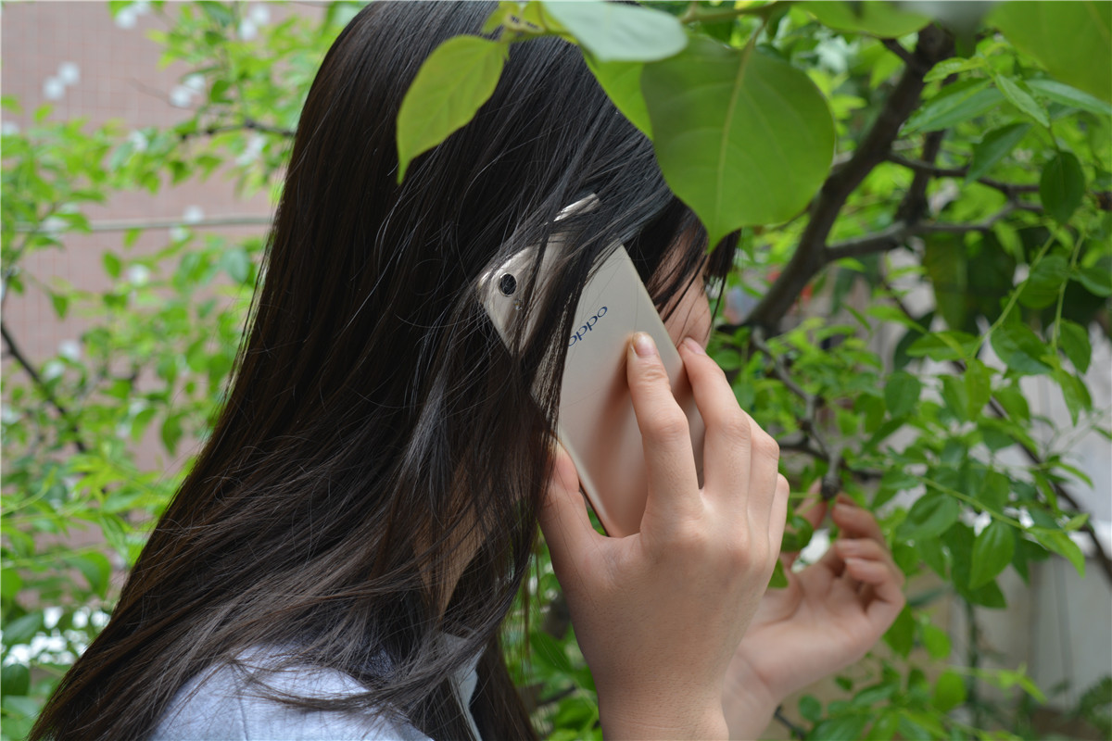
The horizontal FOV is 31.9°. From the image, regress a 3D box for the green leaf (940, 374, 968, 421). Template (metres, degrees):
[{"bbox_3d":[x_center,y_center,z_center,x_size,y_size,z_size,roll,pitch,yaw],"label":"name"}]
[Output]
[{"bbox_3d":[0.242,0.017,1.180,0.015,0.030,0.014,-24,0,15],"label":"green leaf"}]

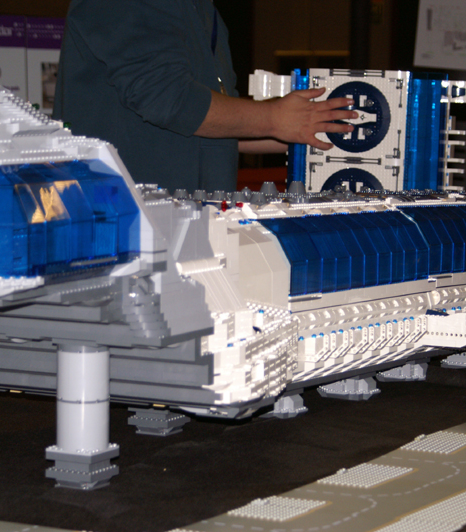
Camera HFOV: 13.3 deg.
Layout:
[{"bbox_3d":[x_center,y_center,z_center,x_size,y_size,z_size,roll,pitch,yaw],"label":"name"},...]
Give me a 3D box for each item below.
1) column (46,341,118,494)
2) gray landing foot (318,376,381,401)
[{"bbox_3d":[-0.181,0.179,2.407,0.064,0.174,0.064,4,6,28],"label":"column"},{"bbox_3d":[0.182,0.184,3.118,0.096,0.038,0.096,4,6,28],"label":"gray landing foot"}]

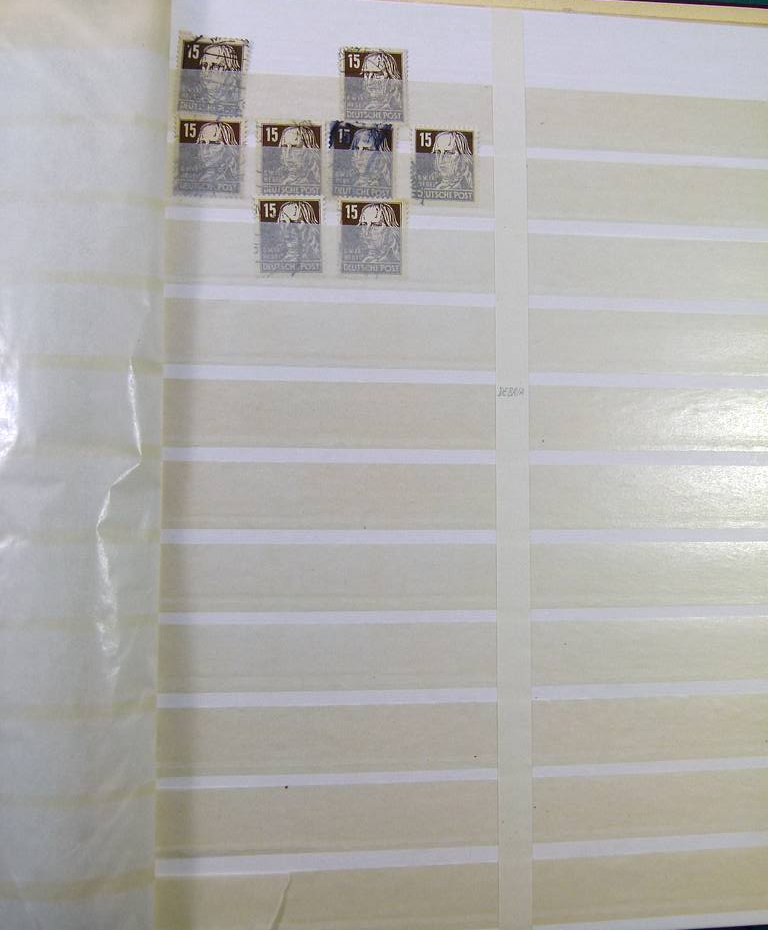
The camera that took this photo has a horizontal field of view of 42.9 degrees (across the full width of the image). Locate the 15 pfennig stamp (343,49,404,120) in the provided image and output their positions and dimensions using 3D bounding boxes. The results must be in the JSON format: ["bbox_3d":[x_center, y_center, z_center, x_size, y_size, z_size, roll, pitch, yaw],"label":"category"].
[{"bbox_3d":[-0.003,-0.120,0.310,0.021,0.001,0.025,-1,87,-7],"label":"15 pfennig stamp"}]

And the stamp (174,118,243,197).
[{"bbox_3d":[-0.054,-0.095,0.302,0.021,0.001,0.025,0,87,-7],"label":"stamp"}]

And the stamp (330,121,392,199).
[{"bbox_3d":[-0.006,-0.096,0.308,0.021,0.001,0.025,0,87,-7],"label":"stamp"}]

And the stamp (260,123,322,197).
[{"bbox_3d":[-0.029,-0.095,0.305,0.021,0.001,0.025,0,87,-7],"label":"stamp"}]

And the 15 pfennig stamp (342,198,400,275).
[{"bbox_3d":[-0.003,-0.071,0.307,0.021,0.001,0.025,0,87,-7],"label":"15 pfennig stamp"}]

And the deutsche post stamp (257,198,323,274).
[{"bbox_3d":[-0.029,-0.071,0.304,0.021,0.001,0.025,0,87,-7],"label":"deutsche post stamp"}]

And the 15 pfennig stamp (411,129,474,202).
[{"bbox_3d":[0.020,-0.095,0.311,0.021,0.001,0.025,0,87,-7],"label":"15 pfennig stamp"}]

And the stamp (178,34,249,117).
[{"bbox_3d":[-0.053,-0.121,0.304,0.021,0.001,0.025,2,86,-7],"label":"stamp"}]

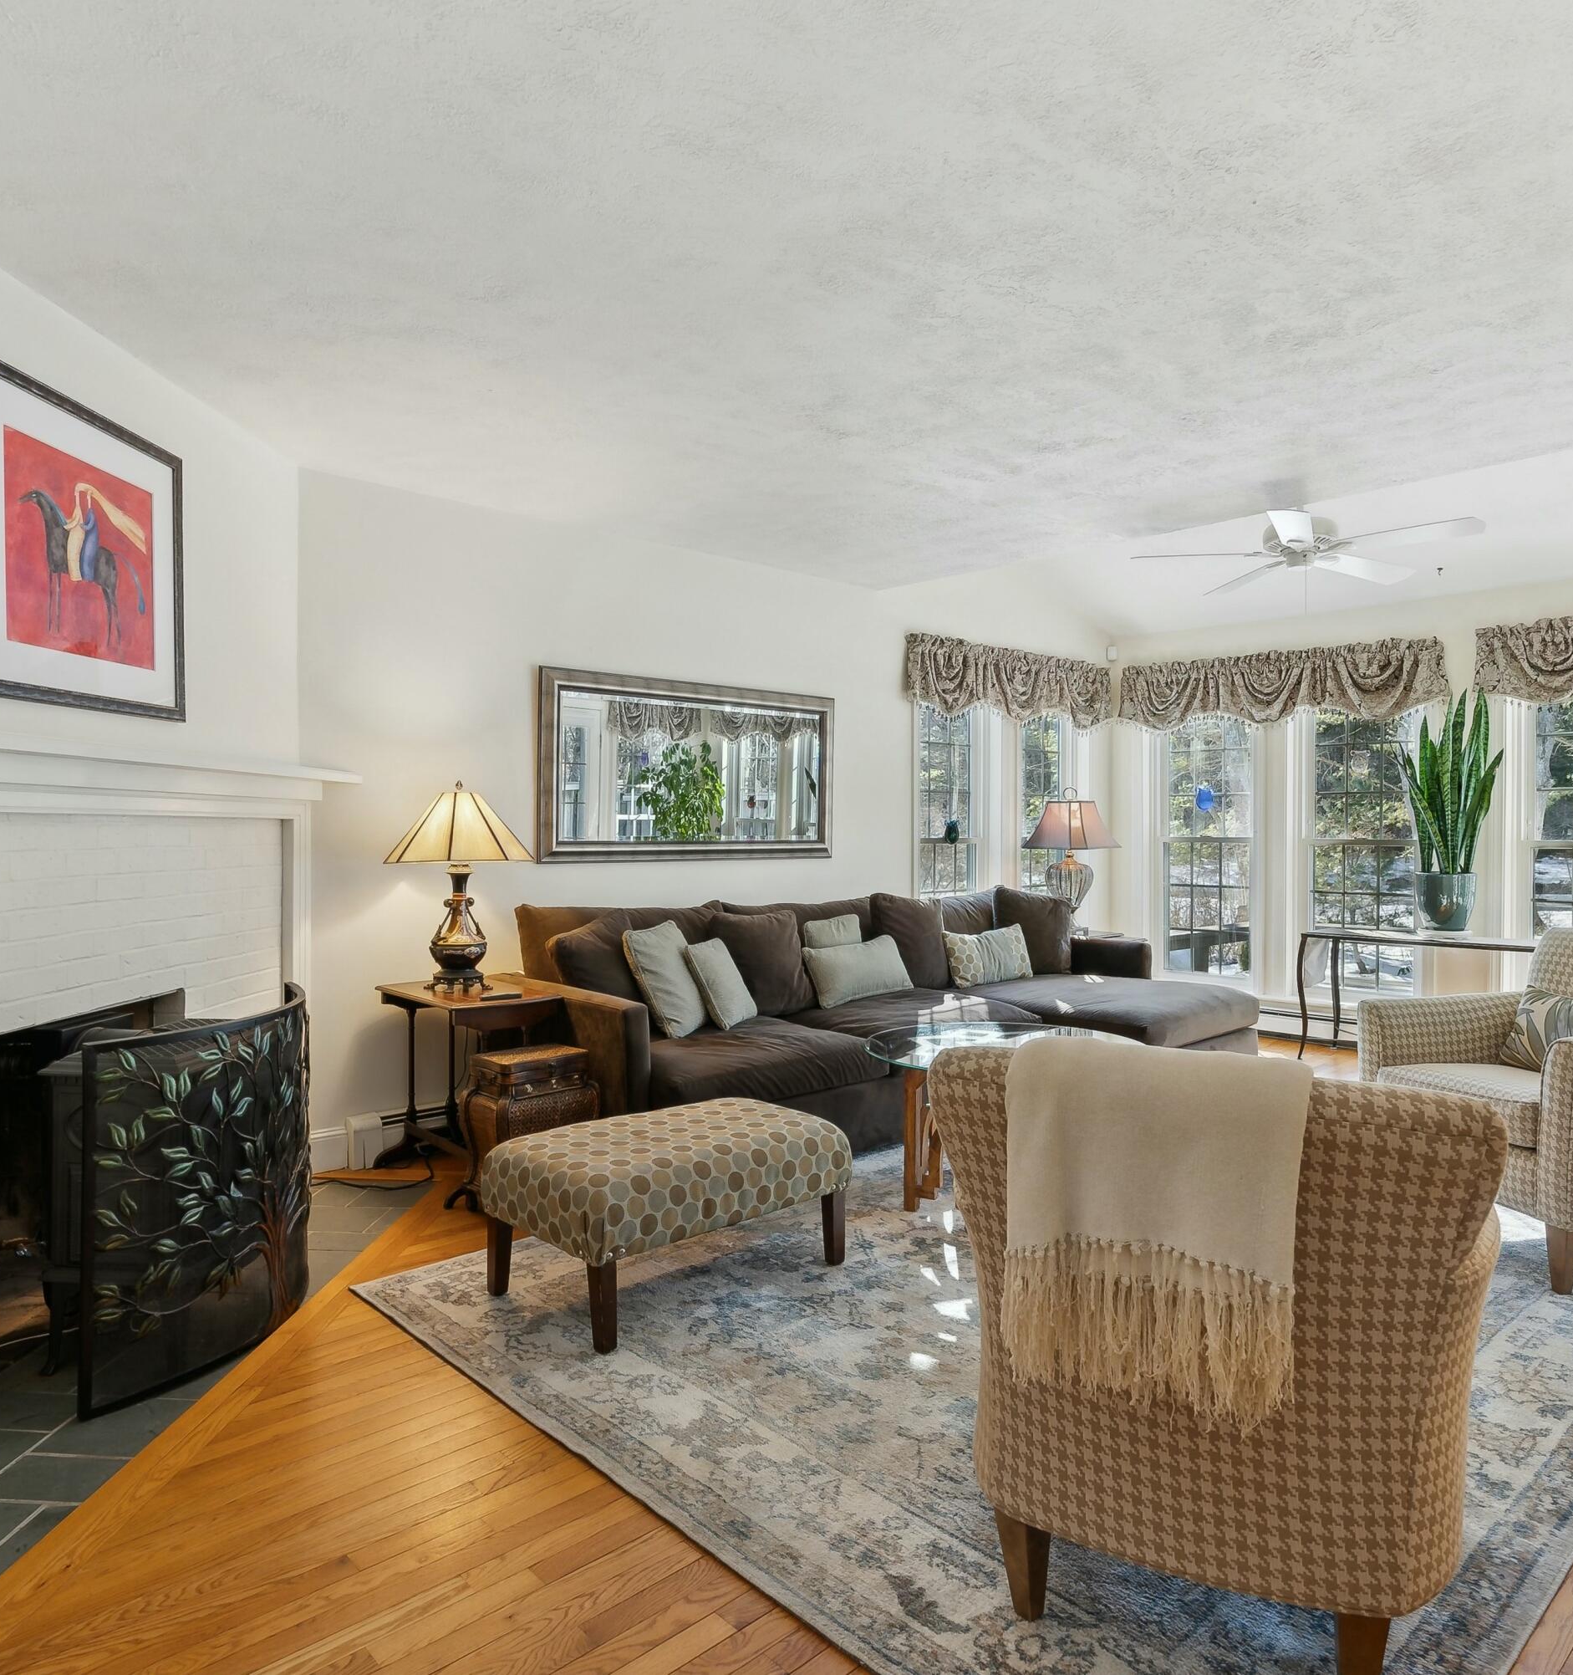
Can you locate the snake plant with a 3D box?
[{"bbox_3d":[3.306,-0.249,5.533,0.460,0.940,0.500,0,0,-42],"label":"snake plant"}]

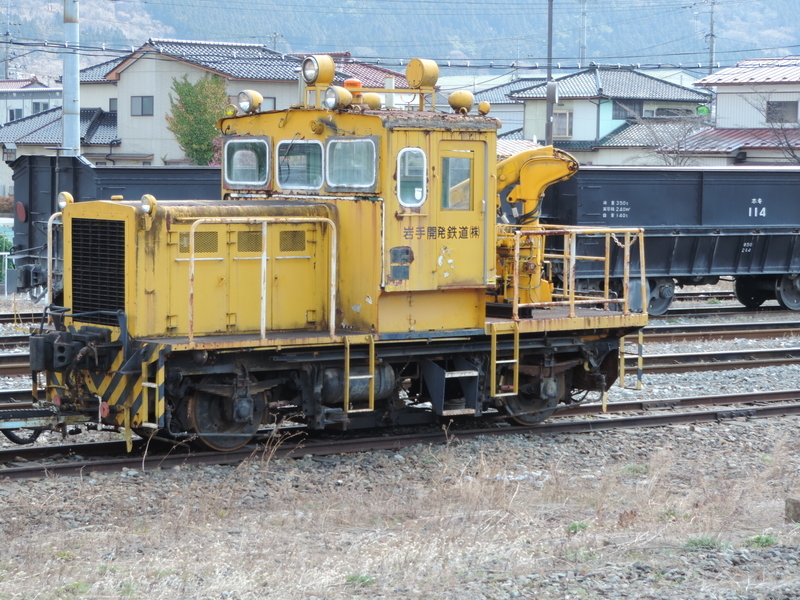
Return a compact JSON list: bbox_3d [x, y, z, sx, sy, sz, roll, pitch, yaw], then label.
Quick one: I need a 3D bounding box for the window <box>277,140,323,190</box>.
[{"bbox_3d":[-0.923,-1.248,21.367,0.050,0.457,0.820,-2,4,-35],"label":"window"}]

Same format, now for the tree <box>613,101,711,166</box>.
[{"bbox_3d":[7.938,-3.880,69.760,3.000,4.400,3.000,0,4,0],"label":"tree"}]

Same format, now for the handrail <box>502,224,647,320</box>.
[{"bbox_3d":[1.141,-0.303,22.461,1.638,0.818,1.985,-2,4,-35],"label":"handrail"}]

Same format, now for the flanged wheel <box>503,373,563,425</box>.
[{"bbox_3d":[1.237,0.874,22.278,0.750,0.750,0.140,-2,4,-35],"label":"flanged wheel"}]

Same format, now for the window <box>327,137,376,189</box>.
[{"bbox_3d":[-0.437,-1.219,20.678,0.050,0.433,0.800,-2,4,-35],"label":"window"}]

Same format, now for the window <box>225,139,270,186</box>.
[{"bbox_3d":[-1.469,-1.313,22.139,0.050,0.438,0.826,-2,4,-35],"label":"window"}]

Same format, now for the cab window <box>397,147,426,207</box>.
[{"bbox_3d":[0.111,-1.086,20.467,0.326,0.531,0.050,-2,4,-35],"label":"cab window"}]

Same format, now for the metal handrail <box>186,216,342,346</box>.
[{"bbox_3d":[-1.146,-0.170,19.638,1.467,1.048,0.050,-2,4,-35],"label":"metal handrail"}]

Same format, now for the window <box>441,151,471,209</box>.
[{"bbox_3d":[0.515,-1.059,20.753,0.363,0.520,0.050,-2,4,-35],"label":"window"}]

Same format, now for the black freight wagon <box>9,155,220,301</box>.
[{"bbox_3d":[-1.900,-0.874,34.876,8.100,2.620,2.800,-2,4,-32],"label":"black freight wagon"}]

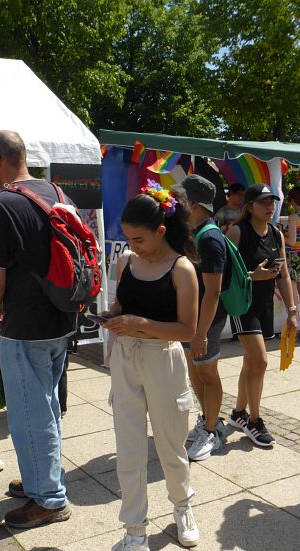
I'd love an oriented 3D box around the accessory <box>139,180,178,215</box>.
[{"bbox_3d":[0.040,-0.331,2.700,0.170,0.140,0.140,3,7,37],"label":"accessory"}]

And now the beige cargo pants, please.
[{"bbox_3d":[0.011,0.688,2.770,0.370,0.860,0.310,3,7,30],"label":"beige cargo pants"}]

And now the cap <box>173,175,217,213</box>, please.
[{"bbox_3d":[0.268,-0.499,3.870,0.290,0.190,0.260,15,6,-17],"label":"cap"}]

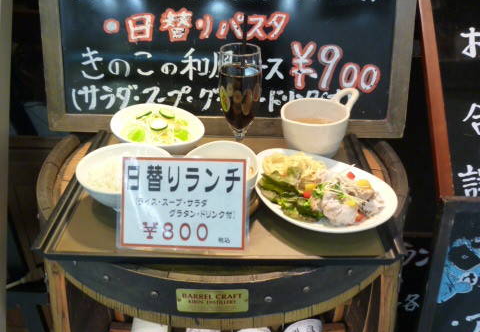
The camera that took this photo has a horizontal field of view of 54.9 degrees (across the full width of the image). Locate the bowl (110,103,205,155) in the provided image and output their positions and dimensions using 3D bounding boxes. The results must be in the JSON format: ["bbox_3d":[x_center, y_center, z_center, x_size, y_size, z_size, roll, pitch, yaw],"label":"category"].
[{"bbox_3d":[-0.132,-0.048,0.740,0.147,0.056,0.147,4,32,-2],"label":"bowl"}]

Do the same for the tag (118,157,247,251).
[{"bbox_3d":[-0.069,0.045,0.551,0.154,0.112,0.006,1,1,2],"label":"tag"}]

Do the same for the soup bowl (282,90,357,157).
[{"bbox_3d":[0.129,-0.067,0.749,0.131,0.082,0.108,-19,37,-28],"label":"soup bowl"}]

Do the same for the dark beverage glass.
[{"bbox_3d":[0.000,-0.087,0.690,0.063,0.177,0.063,1,32,1],"label":"dark beverage glass"}]

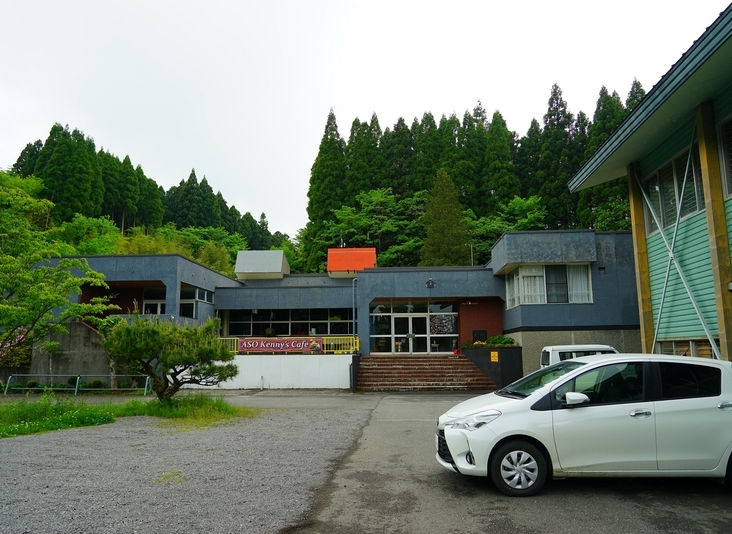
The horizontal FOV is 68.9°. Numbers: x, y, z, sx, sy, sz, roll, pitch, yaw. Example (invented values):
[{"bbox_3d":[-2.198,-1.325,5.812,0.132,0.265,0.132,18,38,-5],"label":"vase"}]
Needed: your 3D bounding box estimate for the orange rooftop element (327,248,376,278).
[{"bbox_3d":[-0.663,-0.058,30.519,2.725,1.727,2.400,-1,-9,4],"label":"orange rooftop element"}]

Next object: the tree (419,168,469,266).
[{"bbox_3d":[6.375,-0.397,42.271,4.800,15.475,4.800,-1,-9,4],"label":"tree"}]

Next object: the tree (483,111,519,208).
[{"bbox_3d":[15.805,-5.699,60.754,4.800,25.547,4.800,-1,-9,4],"label":"tree"}]

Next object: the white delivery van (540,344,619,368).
[{"bbox_3d":[8.161,3.670,18.982,3.395,1.880,1.475,-1,-9,4],"label":"white delivery van"}]

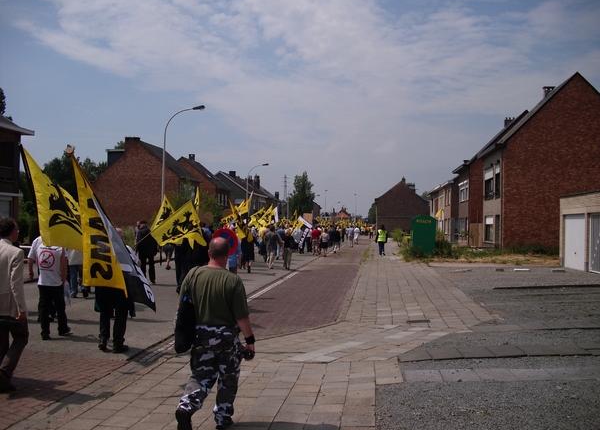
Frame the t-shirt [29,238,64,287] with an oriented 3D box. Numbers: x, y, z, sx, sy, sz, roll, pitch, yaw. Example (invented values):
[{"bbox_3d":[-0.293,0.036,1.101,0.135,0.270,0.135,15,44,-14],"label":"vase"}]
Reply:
[{"bbox_3d":[-3.973,0.746,9.800,0.520,0.740,0.300,0,-1,7],"label":"t-shirt"}]

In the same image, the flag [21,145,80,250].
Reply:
[{"bbox_3d":[-3.696,-0.246,9.300,0.900,1.500,0.450,1,-1,-11],"label":"flag"}]

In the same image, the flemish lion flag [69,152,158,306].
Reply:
[{"bbox_3d":[-2.511,0.236,8.400,1.100,2.000,0.500,0,-1,0],"label":"flemish lion flag"}]

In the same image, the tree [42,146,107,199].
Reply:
[{"bbox_3d":[-23.851,-2.313,66.000,6.000,9.800,6.000,0,-1,7],"label":"tree"}]

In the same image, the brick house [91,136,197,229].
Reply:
[{"bbox_3d":[-14.505,-2.086,60.903,8.400,9.600,6.900,0,-1,7],"label":"brick house"}]

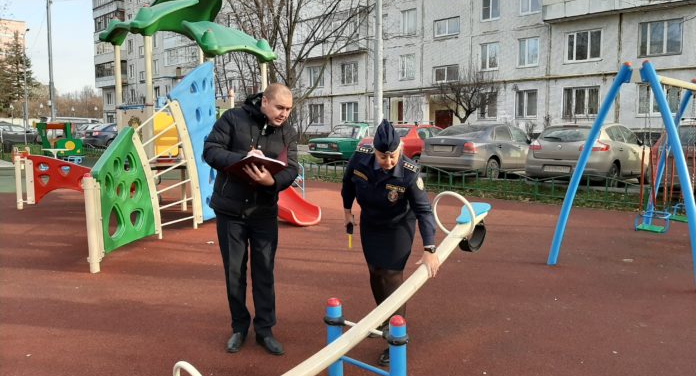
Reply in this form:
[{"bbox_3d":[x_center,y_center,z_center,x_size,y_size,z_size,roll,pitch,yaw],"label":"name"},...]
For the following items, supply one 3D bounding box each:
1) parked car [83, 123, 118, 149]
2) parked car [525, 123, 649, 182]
[{"bbox_3d":[-12.475,-2.930,29.946,1.780,1.470,4.500,4,7,33],"label":"parked car"},{"bbox_3d":[6.064,-0.847,12.910,1.810,1.470,4.300,6,9,44],"label":"parked car"}]

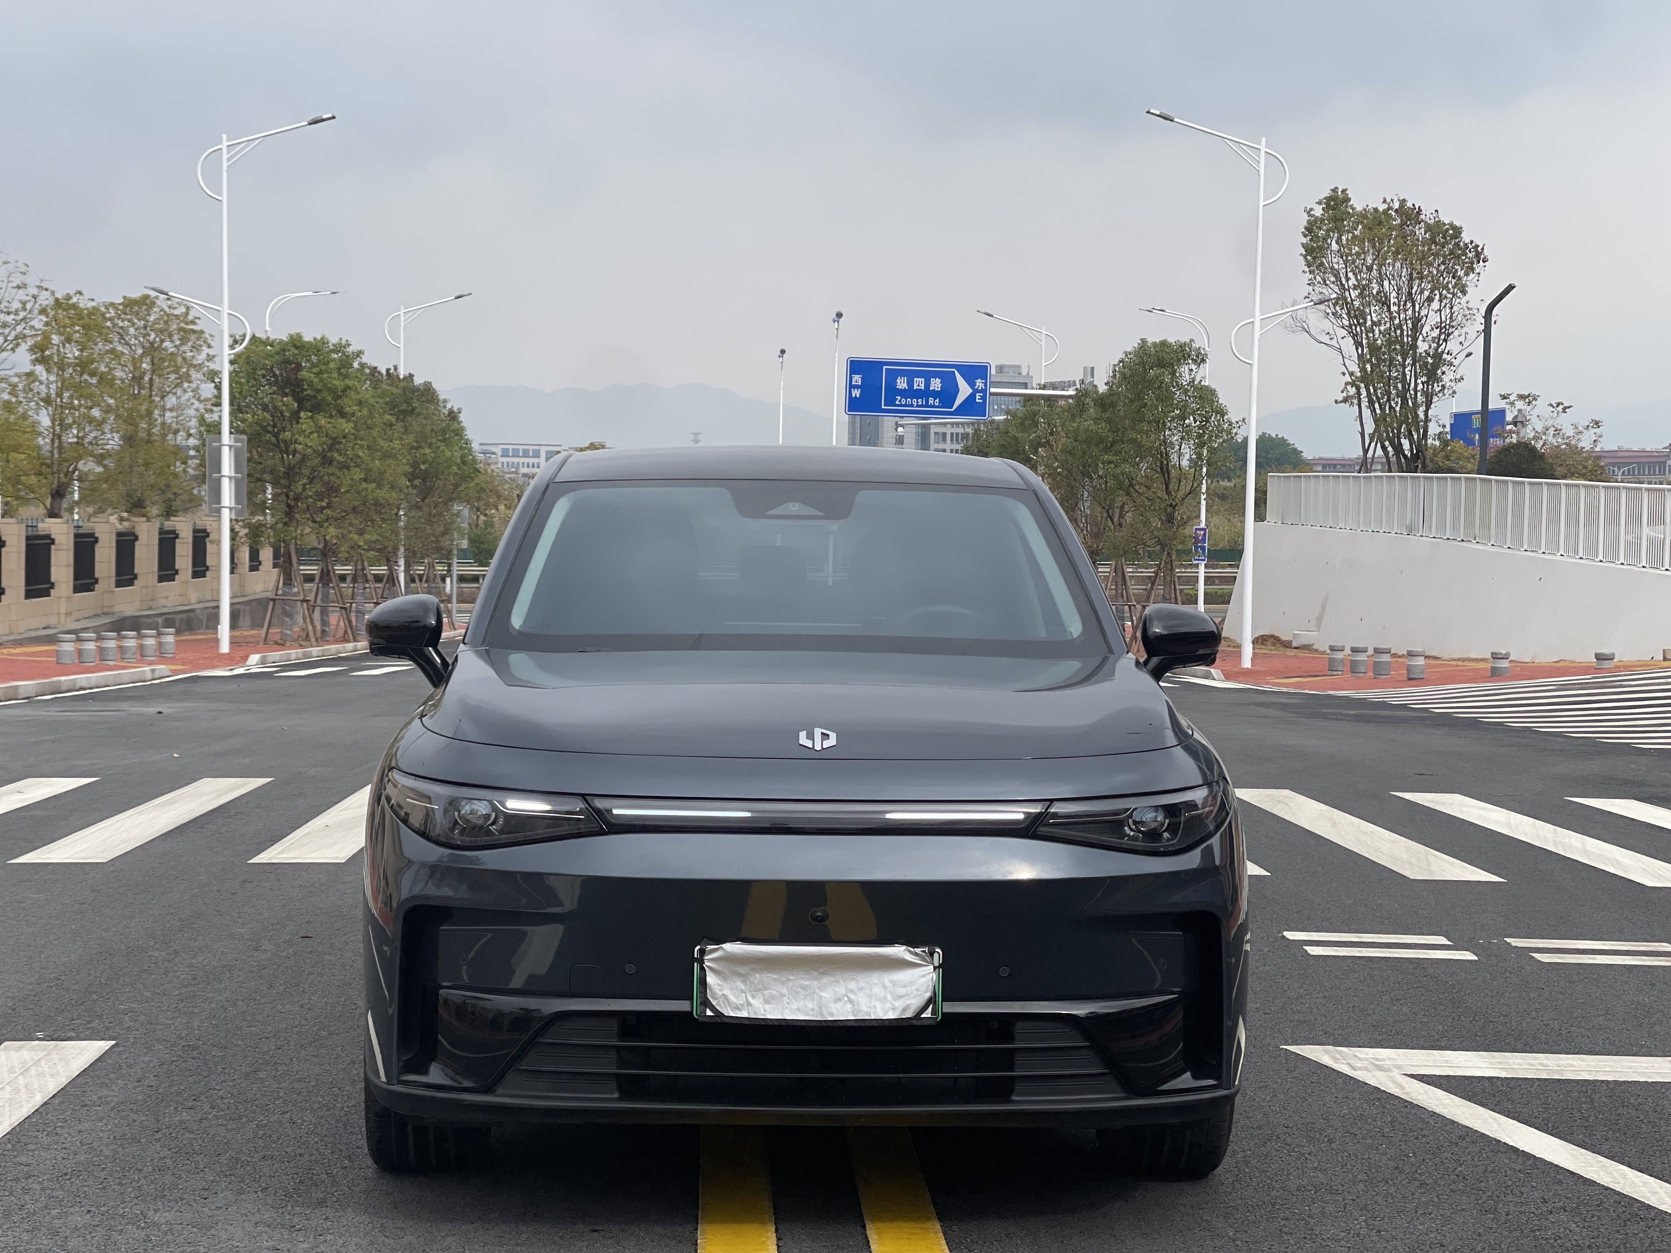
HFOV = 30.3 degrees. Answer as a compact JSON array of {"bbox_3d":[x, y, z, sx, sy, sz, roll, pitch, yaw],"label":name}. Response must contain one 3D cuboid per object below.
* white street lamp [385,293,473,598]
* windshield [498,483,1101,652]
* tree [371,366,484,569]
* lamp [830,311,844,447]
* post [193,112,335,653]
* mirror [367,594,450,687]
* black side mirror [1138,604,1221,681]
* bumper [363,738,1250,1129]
[{"bbox_3d":[-10.820,-4.307,82.200,2.400,9.100,0.320,1,1,-2],"label":"white street lamp"},{"bbox_3d":[-0.095,-0.157,7.790,1.570,0.500,0.860,1,1,-2],"label":"windshield"},{"bbox_3d":[-12.168,-3.985,92.000,3.600,7.400,3.500,1,1,0],"label":"tree"},{"bbox_3d":[-0.038,-4.659,90.000,0.350,9.100,2.200,1,1,-1],"label":"lamp"},{"bbox_3d":[-9.650,-4.114,52.200,2.450,9.100,0.320,1,1,-2],"label":"post"},{"bbox_3d":[-1.060,0.034,7.680,0.220,0.220,0.170,1,1,-2],"label":"mirror"},{"bbox_3d":[0.863,0.039,7.750,0.220,0.205,0.170,1,1,-2],"label":"black side mirror"},{"bbox_3d":[-0.044,0.612,6.358,1.900,0.730,0.620,1,1,-2],"label":"bumper"}]

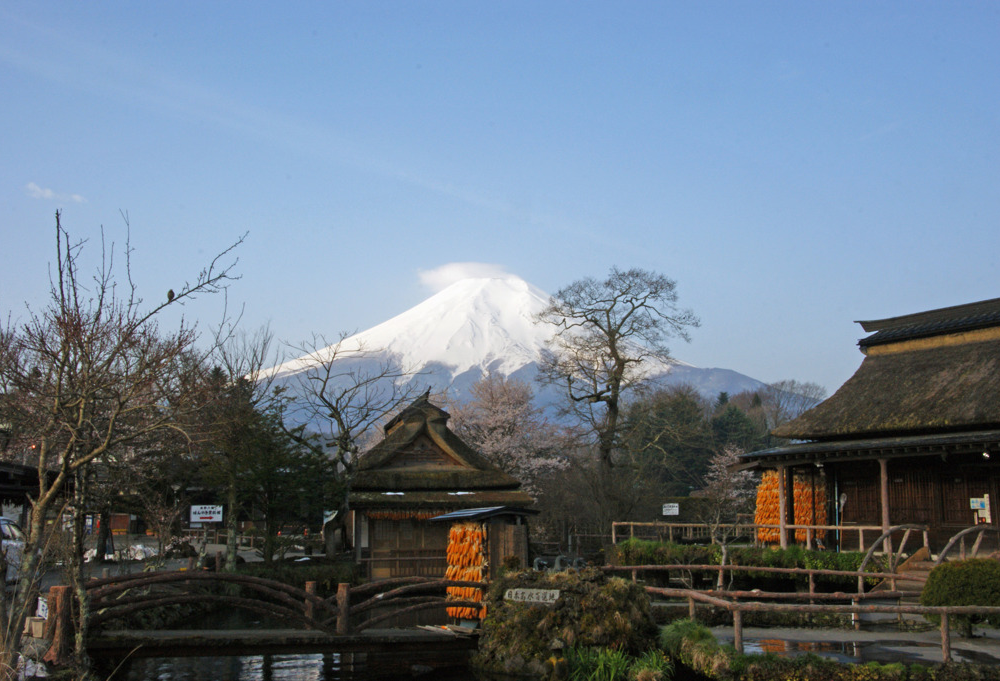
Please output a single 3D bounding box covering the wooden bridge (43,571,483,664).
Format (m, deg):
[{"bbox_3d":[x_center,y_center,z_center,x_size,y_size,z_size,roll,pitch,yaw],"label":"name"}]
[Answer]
[{"bbox_3d":[-3.628,4.427,18.073,7.020,1.330,1.200,1,-8,-5],"label":"wooden bridge"}]

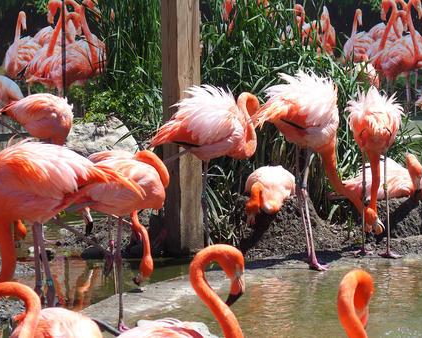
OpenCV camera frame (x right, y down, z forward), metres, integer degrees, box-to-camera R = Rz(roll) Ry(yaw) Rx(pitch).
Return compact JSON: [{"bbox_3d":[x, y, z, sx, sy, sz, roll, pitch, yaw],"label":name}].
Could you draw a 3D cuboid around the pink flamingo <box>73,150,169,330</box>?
[{"bbox_3d":[-0.366,0.265,6.600,0.420,0.680,0.220,2,9,15],"label":"pink flamingo"}]

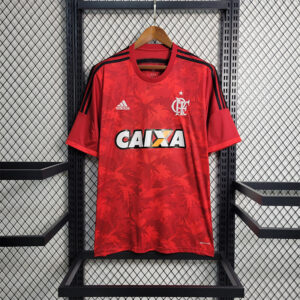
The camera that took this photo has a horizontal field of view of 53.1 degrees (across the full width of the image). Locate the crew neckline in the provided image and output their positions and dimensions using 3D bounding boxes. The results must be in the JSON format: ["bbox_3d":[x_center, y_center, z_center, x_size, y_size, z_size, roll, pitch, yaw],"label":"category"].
[{"bbox_3d":[0.013,-0.318,1.100,0.175,0.140,0.090,0,3,0],"label":"crew neckline"}]

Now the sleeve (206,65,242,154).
[{"bbox_3d":[0.275,-0.150,1.110,0.135,0.320,0.120,0,3,0],"label":"sleeve"}]

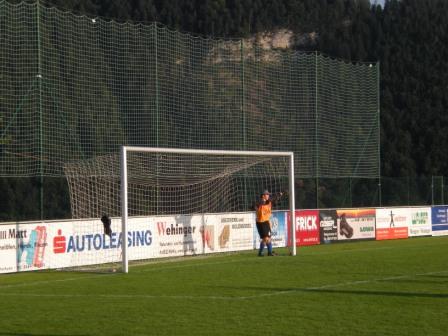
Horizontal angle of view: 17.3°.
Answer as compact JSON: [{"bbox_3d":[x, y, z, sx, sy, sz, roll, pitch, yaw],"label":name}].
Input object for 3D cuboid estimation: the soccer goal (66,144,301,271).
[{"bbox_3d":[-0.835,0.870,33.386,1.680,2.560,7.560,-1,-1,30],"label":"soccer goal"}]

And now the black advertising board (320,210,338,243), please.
[{"bbox_3d":[3.083,1.746,43.681,0.080,0.980,1.220,-1,-1,30],"label":"black advertising board"}]

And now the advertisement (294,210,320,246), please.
[{"bbox_3d":[2.305,1.739,42.312,0.080,0.980,1.950,-1,-1,30],"label":"advertisement"}]

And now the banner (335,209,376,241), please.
[{"bbox_3d":[4.080,1.740,45.415,0.080,0.930,2.820,-1,-1,30],"label":"banner"}]

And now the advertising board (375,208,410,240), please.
[{"bbox_3d":[5.442,1.788,47.809,0.080,1.000,2.710,-1,-1,30],"label":"advertising board"}]

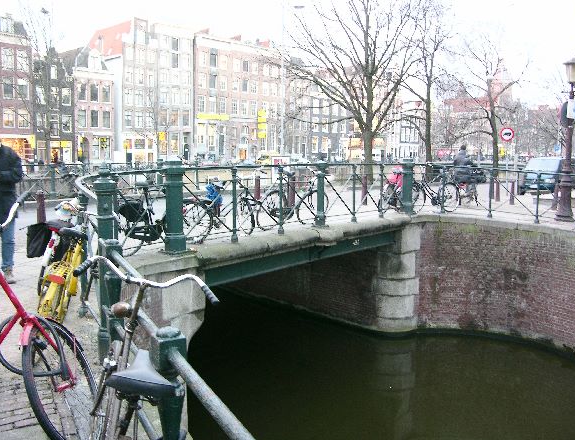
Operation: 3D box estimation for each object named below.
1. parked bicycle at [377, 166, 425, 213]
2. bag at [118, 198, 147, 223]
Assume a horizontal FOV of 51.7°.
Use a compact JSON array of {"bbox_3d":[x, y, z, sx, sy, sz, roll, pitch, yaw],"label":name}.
[{"bbox_3d":[2.680,-0.730,14.200,0.600,1.100,1.780,6,8,40],"label":"parked bicycle"},{"bbox_3d":[-2.142,-0.131,8.200,0.200,0.310,0.380,6,8,42],"label":"bag"}]

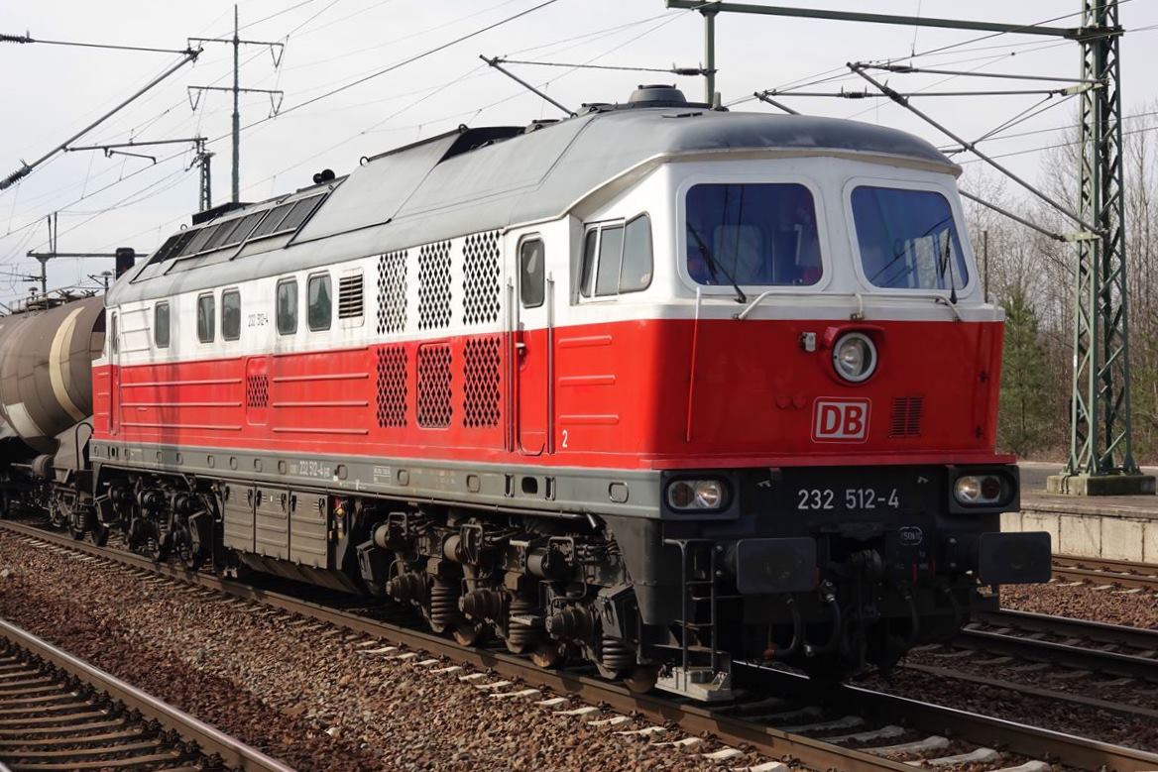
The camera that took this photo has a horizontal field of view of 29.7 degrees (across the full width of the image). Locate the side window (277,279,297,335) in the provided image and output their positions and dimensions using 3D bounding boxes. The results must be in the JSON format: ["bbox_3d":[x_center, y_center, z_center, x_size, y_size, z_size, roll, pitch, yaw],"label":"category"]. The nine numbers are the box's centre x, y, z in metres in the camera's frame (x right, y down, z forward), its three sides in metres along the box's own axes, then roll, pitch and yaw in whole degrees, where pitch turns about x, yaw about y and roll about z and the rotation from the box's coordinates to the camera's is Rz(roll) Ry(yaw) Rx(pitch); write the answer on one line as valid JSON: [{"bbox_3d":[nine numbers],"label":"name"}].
[{"bbox_3d":[-2.838,-0.772,21.454,0.060,0.558,0.780,0,-1,-23],"label":"side window"}]

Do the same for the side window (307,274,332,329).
[{"bbox_3d":[-2.402,-0.781,20.444,0.060,0.557,0.800,0,-1,-23],"label":"side window"}]

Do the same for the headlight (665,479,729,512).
[{"bbox_3d":[0.744,0.697,14.046,0.450,0.225,0.120,0,-1,-23],"label":"headlight"}]

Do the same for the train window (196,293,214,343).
[{"bbox_3d":[-4.145,-0.755,24.484,0.060,0.563,0.780,0,-1,-23],"label":"train window"}]

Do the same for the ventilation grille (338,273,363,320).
[{"bbox_3d":[-2.023,-0.789,19.551,0.050,0.387,0.700,0,-1,-23],"label":"ventilation grille"}]

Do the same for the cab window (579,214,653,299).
[{"bbox_3d":[0.270,-0.861,14.583,0.060,0.538,0.907,6,-4,-32],"label":"cab window"}]

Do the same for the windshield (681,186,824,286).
[{"bbox_3d":[1.134,-0.993,14.418,0.925,0.718,0.060,-1,-16,-14],"label":"windshield"}]

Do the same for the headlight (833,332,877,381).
[{"bbox_3d":[1.787,-0.186,14.406,0.335,0.330,0.160,0,-1,-23],"label":"headlight"}]

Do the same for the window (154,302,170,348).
[{"bbox_3d":[-5.027,-0.736,26.527,0.060,0.555,0.790,0,-1,-23],"label":"window"}]

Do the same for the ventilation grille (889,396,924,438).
[{"bbox_3d":[2.208,0.207,14.707,0.250,0.275,0.030,0,7,-23],"label":"ventilation grille"}]

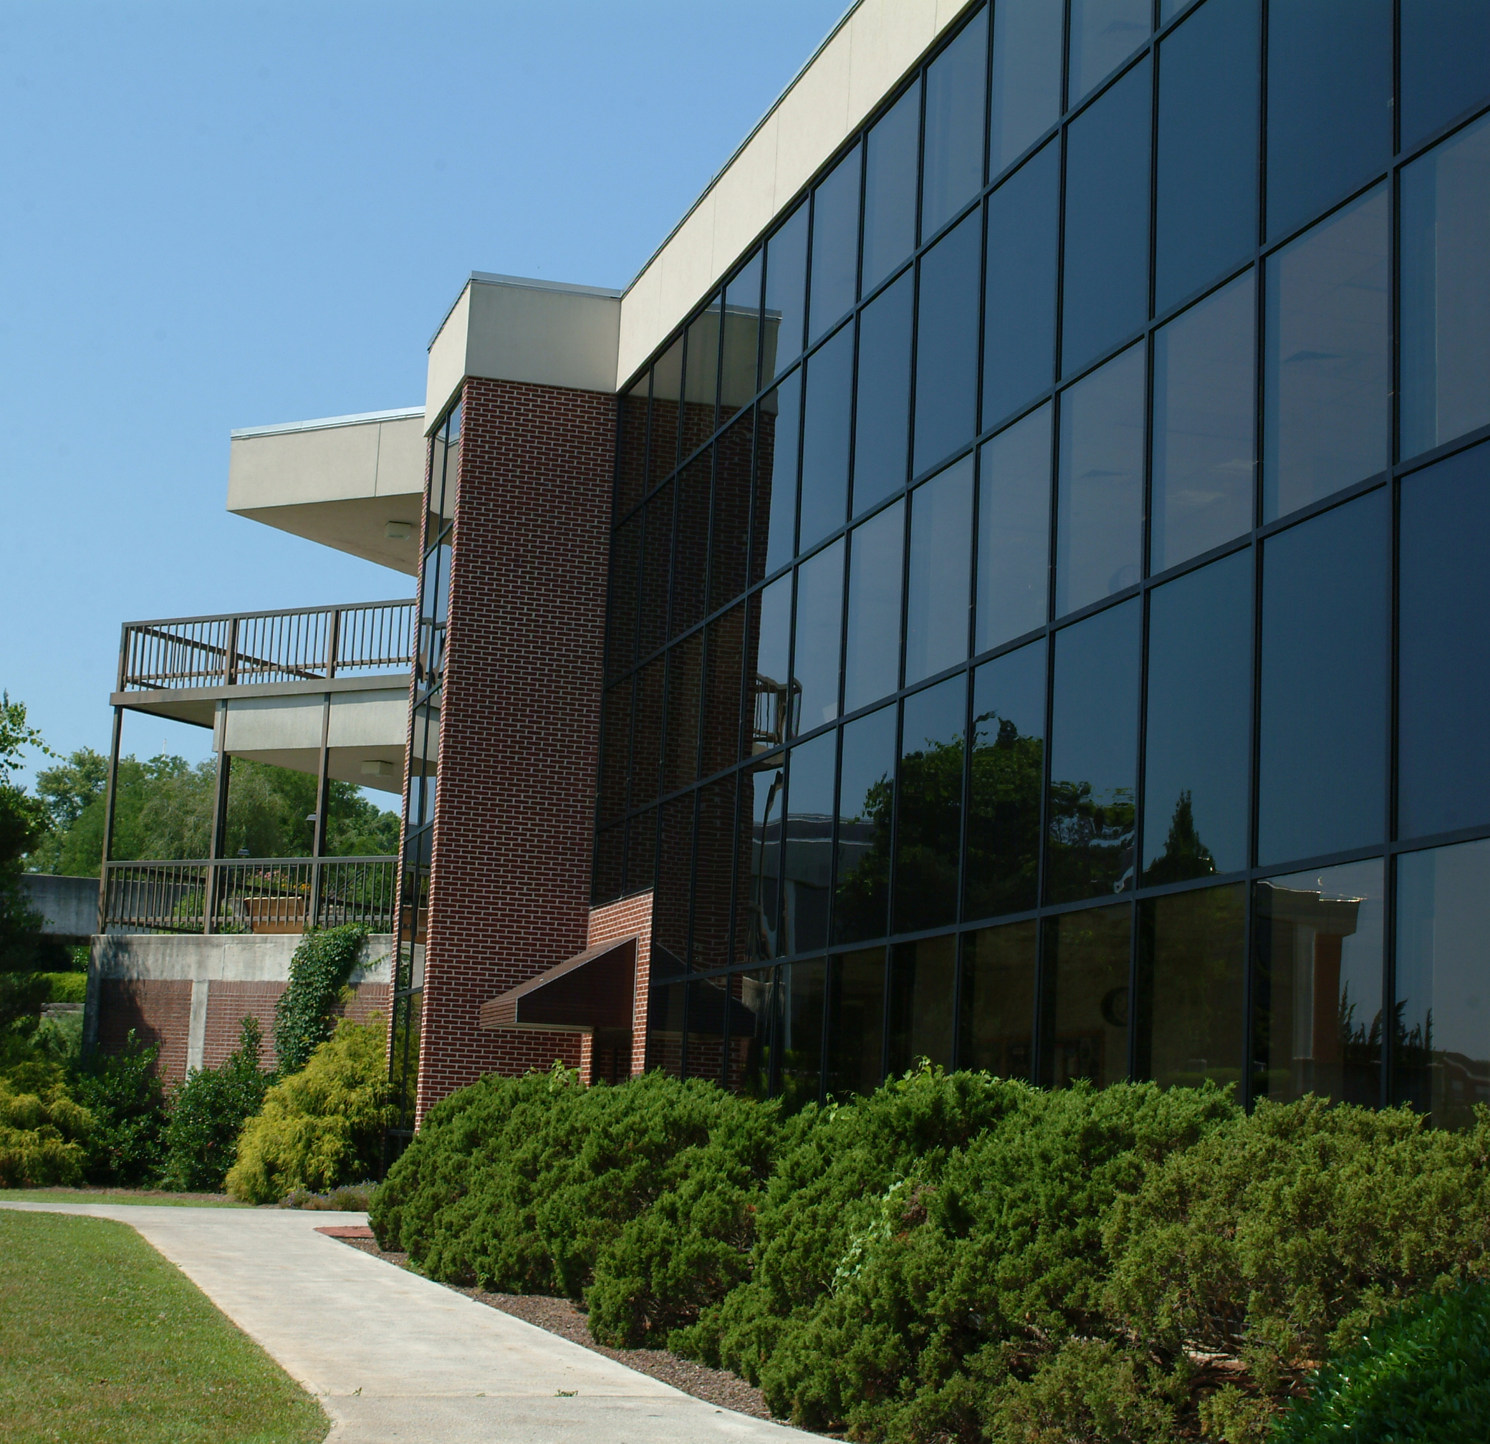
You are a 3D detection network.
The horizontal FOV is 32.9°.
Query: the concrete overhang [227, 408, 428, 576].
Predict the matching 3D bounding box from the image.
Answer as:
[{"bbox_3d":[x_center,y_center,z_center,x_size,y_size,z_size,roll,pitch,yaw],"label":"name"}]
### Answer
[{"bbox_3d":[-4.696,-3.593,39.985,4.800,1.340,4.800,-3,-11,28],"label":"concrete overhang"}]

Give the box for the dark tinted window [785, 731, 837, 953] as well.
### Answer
[{"bbox_3d":[0.606,1.105,22.867,0.080,1.957,1.460,6,-10,-16],"label":"dark tinted window"}]

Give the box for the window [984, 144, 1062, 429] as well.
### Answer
[{"bbox_3d":[2.108,-3.293,19.146,0.080,1.974,1.460,6,-10,-16],"label":"window"}]

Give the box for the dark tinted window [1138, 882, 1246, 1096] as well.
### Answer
[{"bbox_3d":[2.719,1.850,15.315,0.080,1.659,1.460,6,-10,-16],"label":"dark tinted window"}]

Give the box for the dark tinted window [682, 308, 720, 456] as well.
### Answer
[{"bbox_3d":[-0.469,-3.801,28.204,0.080,1.618,1.450,6,-10,-16],"label":"dark tinted window"}]

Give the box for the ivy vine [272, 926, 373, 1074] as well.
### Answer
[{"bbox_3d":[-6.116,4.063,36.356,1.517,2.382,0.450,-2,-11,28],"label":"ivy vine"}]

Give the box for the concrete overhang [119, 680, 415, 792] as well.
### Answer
[{"bbox_3d":[-6.014,0.297,39.873,6.400,1.040,4.600,-2,-11,28],"label":"concrete overhang"}]

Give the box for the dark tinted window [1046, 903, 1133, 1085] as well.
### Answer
[{"bbox_3d":[2.274,2.097,16.806,0.080,1.689,1.450,6,-10,-16],"label":"dark tinted window"}]

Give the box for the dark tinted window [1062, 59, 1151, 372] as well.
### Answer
[{"bbox_3d":[2.553,-3.527,17.763,0.080,1.968,1.450,6,-10,-16],"label":"dark tinted window"}]

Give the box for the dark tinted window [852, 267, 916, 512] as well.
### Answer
[{"bbox_3d":[1.218,-2.824,21.979,0.100,1.950,1.460,5,-10,-16],"label":"dark tinted window"}]

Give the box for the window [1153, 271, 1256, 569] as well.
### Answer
[{"bbox_3d":[2.904,-1.872,15.997,0.080,1.688,1.450,6,-10,-16],"label":"window"}]

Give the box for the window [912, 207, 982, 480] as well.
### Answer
[{"bbox_3d":[1.668,-3.072,20.594,0.080,1.974,1.460,6,-10,-16],"label":"window"}]

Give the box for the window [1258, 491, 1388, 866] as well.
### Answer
[{"bbox_3d":[3.241,-0.222,14.124,0.100,1.950,1.460,5,-10,-16],"label":"window"}]

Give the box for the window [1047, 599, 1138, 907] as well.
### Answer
[{"bbox_3d":[2.368,0.221,17.073,0.080,1.957,1.460,6,-10,-16],"label":"window"}]

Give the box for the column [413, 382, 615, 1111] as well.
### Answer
[{"bbox_3d":[-2.817,0.878,30.907,1.920,10.244,0.300,6,-10,-16],"label":"column"}]

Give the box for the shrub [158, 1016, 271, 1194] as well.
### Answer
[{"bbox_3d":[-7.517,5.452,35.914,1.650,2.500,1.500,3,-10,0],"label":"shrub"}]

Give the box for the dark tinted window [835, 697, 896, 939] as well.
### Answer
[{"bbox_3d":[1.050,0.894,21.354,0.100,1.950,1.460,5,-10,-16],"label":"dark tinted window"}]

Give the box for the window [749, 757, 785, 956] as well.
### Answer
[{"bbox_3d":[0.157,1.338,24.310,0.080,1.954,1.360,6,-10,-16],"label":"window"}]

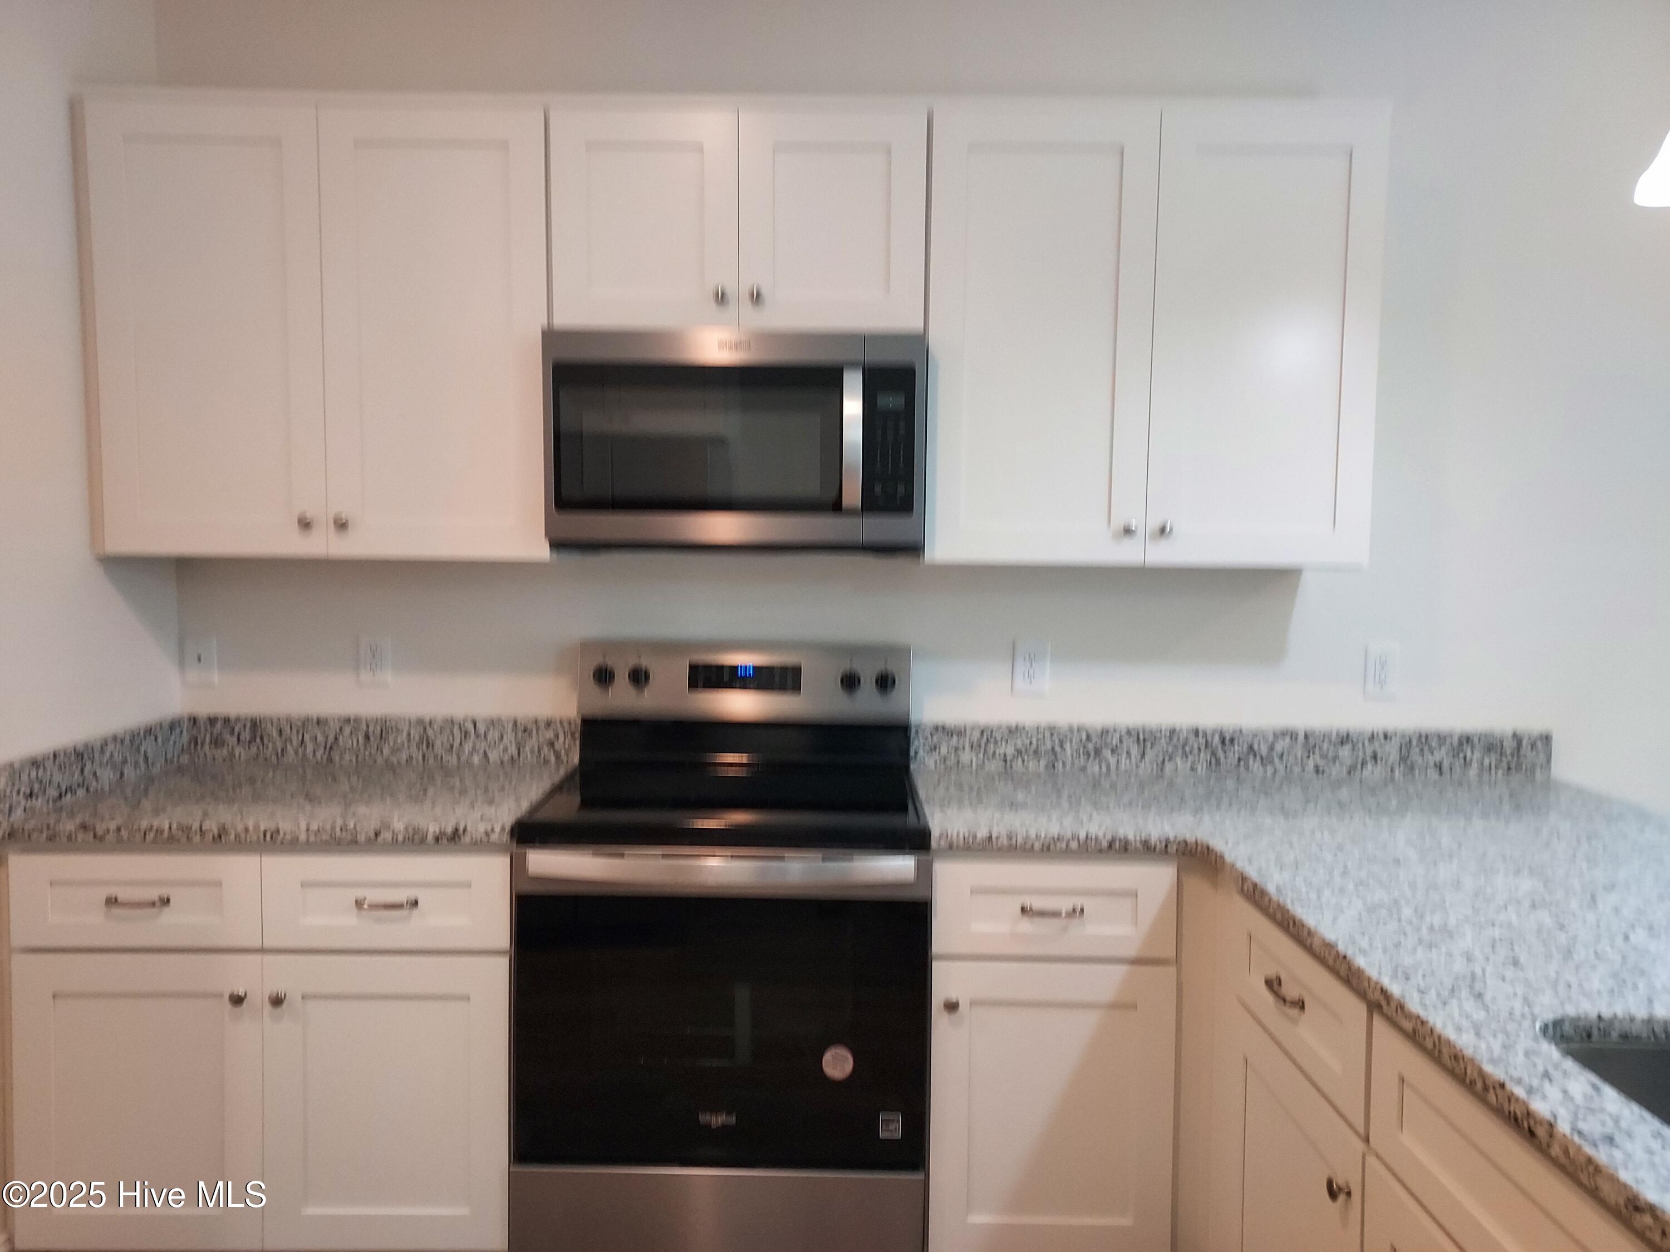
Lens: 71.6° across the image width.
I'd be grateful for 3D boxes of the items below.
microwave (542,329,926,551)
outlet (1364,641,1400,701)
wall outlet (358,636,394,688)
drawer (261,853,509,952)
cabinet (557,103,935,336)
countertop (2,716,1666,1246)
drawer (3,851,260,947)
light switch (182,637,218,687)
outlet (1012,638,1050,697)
[{"bbox_3d":[-0.197,-0.378,2.474,0.760,0.428,0.395,1,4,0],"label":"microwave"},{"bbox_3d":[1.276,0.105,2.699,0.083,0.124,0.010,1,4,0],"label":"outlet"},{"bbox_3d":[-1.074,0.084,2.705,0.080,0.120,0.010,1,4,0],"label":"wall outlet"},{"bbox_3d":[-0.820,0.493,2.321,0.454,0.177,0.455,1,4,0],"label":"drawer"},{"bbox_3d":[-0.193,-0.820,2.476,0.763,0.462,0.326,1,4,0],"label":"cabinet"},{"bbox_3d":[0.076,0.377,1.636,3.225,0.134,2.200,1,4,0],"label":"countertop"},{"bbox_3d":[-1.277,0.488,2.323,0.461,0.177,0.455,1,4,0],"label":"drawer"},{"bbox_3d":[-1.484,0.086,2.707,0.079,0.120,0.010,1,4,0],"label":"light switch"},{"bbox_3d":[0.458,0.098,2.701,0.083,0.124,0.010,1,4,0],"label":"outlet"}]

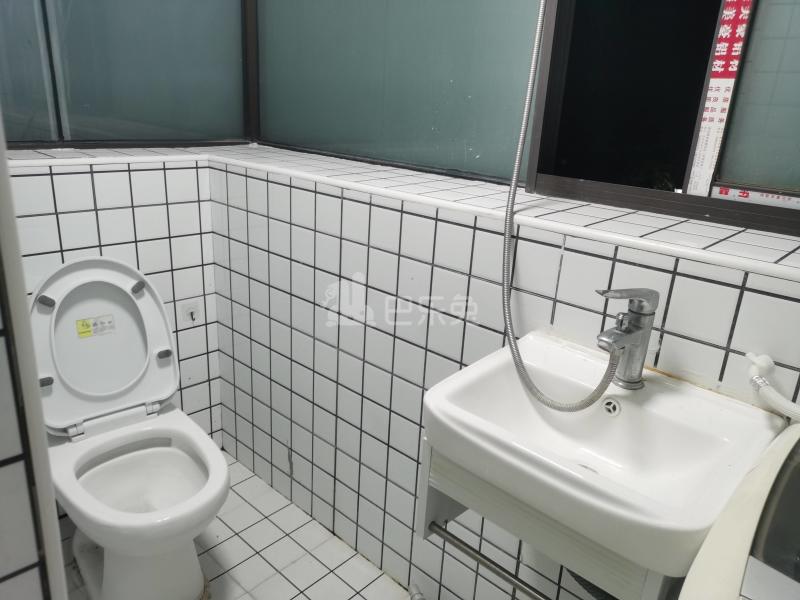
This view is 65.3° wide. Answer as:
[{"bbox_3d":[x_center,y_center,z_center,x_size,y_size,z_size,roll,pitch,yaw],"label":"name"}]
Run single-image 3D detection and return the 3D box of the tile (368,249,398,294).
[{"bbox_3d":[-0.036,-0.068,1.479,0.097,0.097,0.010,19,25,39],"label":"tile"}]

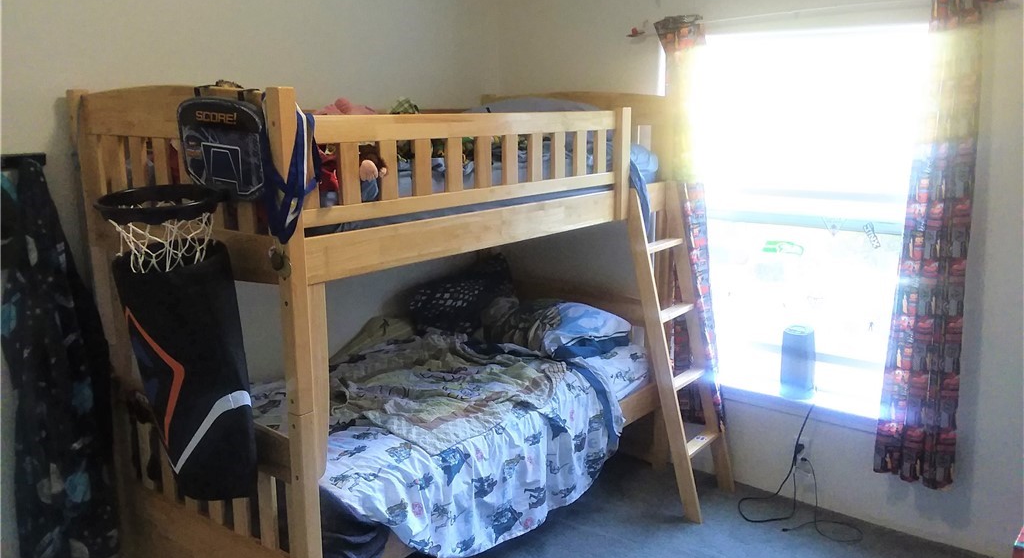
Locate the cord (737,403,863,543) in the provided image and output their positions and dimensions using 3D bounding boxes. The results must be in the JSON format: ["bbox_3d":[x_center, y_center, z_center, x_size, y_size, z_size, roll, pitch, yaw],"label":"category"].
[{"bbox_3d":[1.201,0.778,3.274,0.474,0.449,0.285,9,15,36],"label":"cord"}]

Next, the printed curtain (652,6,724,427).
[{"bbox_3d":[0.789,-0.220,3.485,0.401,1.756,0.130,9,15,36],"label":"printed curtain"}]

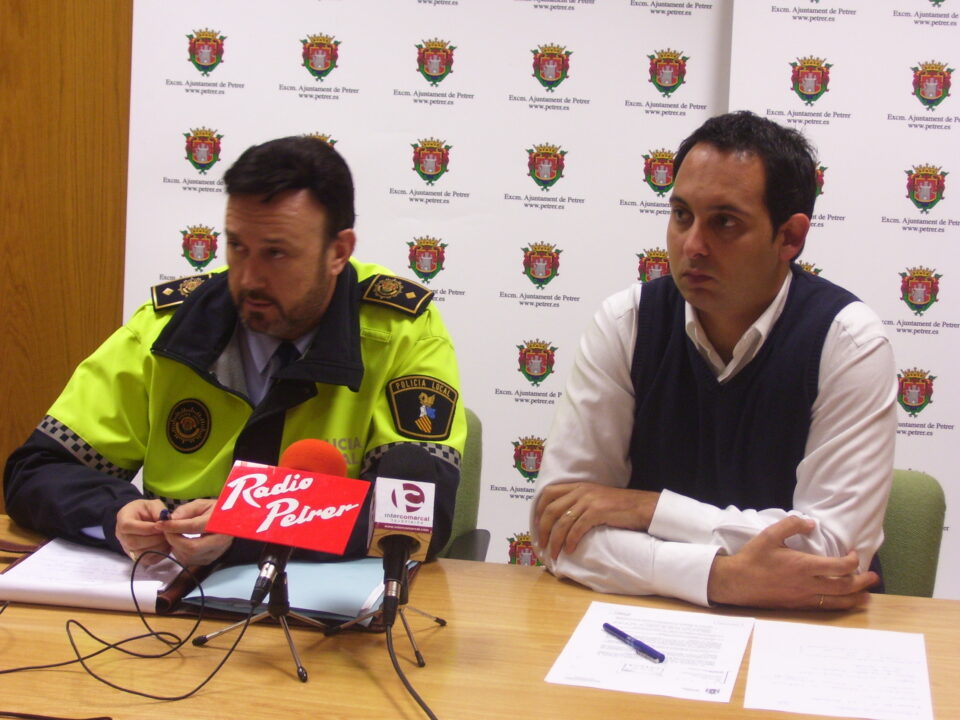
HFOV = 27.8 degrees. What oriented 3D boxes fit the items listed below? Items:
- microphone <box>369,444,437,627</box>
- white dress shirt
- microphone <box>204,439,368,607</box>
[{"bbox_3d":[-0.096,0.205,2.300,0.068,0.068,0.243,7,55,-6],"label":"microphone"},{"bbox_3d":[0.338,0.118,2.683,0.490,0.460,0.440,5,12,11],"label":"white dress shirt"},{"bbox_3d":[-0.215,0.194,2.274,0.172,0.080,0.226,8,55,18],"label":"microphone"}]

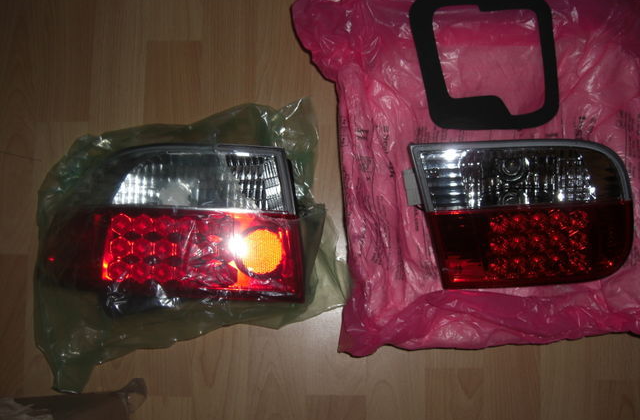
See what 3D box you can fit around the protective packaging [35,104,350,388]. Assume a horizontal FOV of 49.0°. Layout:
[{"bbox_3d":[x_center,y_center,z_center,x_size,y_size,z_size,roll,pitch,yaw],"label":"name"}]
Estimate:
[{"bbox_3d":[-0.148,0.034,0.756,0.348,0.120,0.304,-6,83,-1],"label":"protective packaging"}]

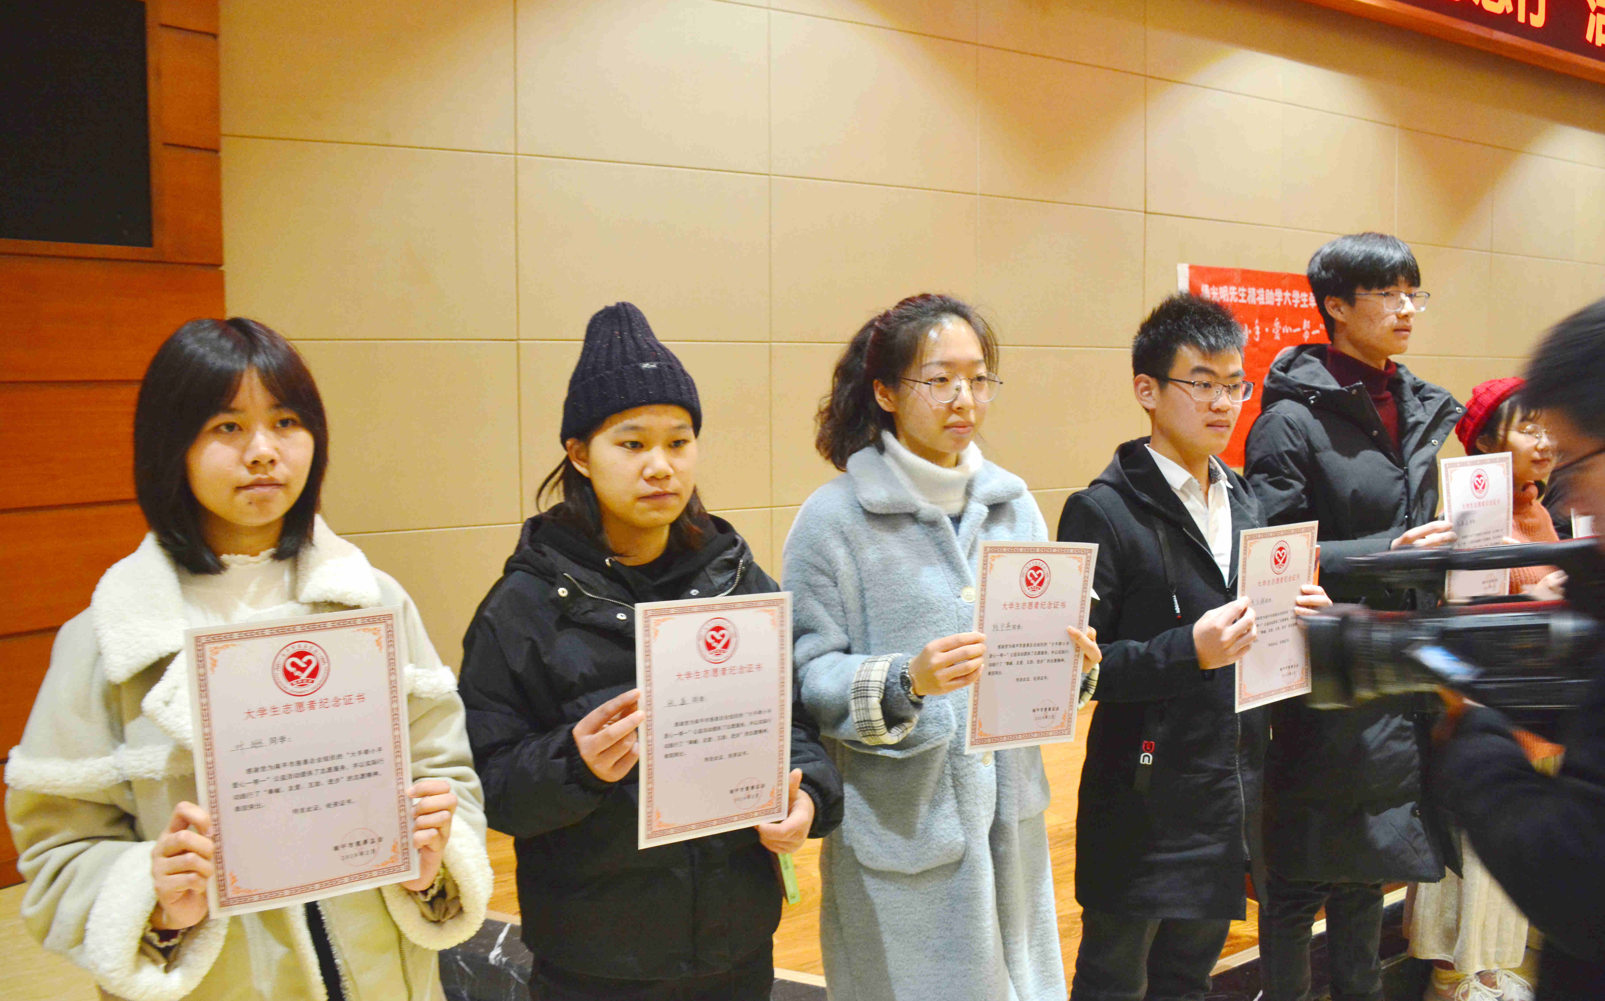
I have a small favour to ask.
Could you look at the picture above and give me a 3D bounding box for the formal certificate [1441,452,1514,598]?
[{"bbox_3d":[1.278,0.064,2.275,0.210,0.297,0.010,-5,6,-27],"label":"formal certificate"}]

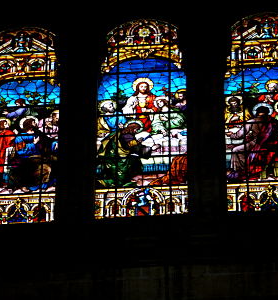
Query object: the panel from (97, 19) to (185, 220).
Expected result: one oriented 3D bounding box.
[{"bbox_3d":[0.060,-0.603,30.101,1.720,4.240,0.100,-3,-37,4],"label":"panel"}]

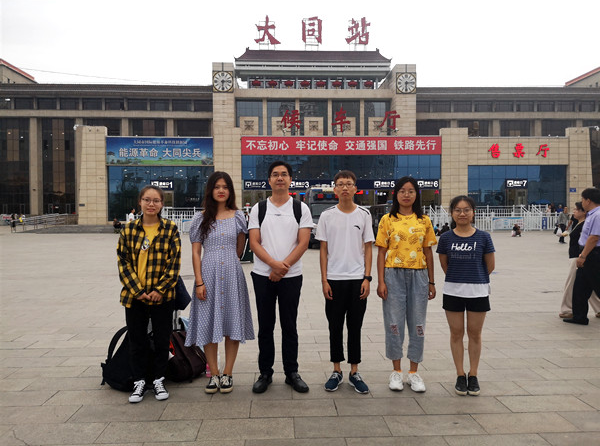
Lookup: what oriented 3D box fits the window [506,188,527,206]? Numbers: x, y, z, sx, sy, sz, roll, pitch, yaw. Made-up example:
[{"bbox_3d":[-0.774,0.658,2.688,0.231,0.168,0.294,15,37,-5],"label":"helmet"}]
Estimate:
[{"bbox_3d":[23.184,-2.671,50.000,2.200,2.050,0.300,0,1,-2],"label":"window"}]

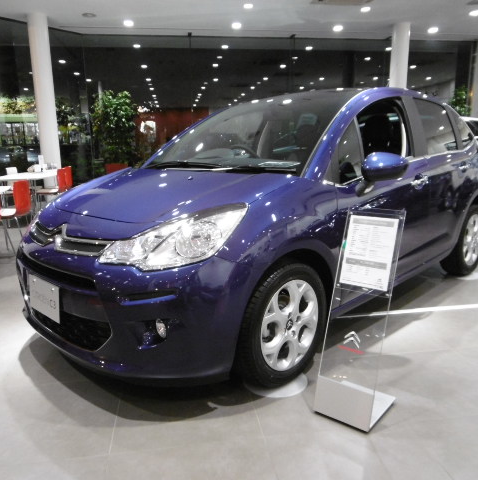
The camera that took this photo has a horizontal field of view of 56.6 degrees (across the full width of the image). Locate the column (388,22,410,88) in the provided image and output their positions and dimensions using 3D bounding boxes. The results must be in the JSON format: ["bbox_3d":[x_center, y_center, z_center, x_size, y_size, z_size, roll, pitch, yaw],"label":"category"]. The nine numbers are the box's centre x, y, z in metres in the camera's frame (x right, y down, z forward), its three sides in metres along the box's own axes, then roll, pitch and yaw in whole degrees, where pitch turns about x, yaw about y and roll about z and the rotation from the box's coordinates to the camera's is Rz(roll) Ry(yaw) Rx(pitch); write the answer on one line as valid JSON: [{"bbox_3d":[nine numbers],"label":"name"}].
[{"bbox_3d":[3.218,-2.584,9.093,0.330,3.404,0.330,-1,12,0],"label":"column"}]

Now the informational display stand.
[{"bbox_3d":[0.506,0.316,1.873,0.246,0.845,0.304,8,15,37],"label":"informational display stand"}]

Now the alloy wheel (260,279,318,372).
[{"bbox_3d":[0.197,0.386,2.099,0.160,0.432,0.432,11,17,42],"label":"alloy wheel"}]

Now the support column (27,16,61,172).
[{"bbox_3d":[-3.519,-2.311,8.172,0.330,3.404,0.330,-1,12,0],"label":"support column"}]

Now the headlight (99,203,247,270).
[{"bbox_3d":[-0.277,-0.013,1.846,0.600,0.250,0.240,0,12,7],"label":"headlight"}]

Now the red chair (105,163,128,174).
[{"bbox_3d":[-2.312,-1.050,8.463,0.450,0.790,0.500,-1,12,0],"label":"red chair"}]

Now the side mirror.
[{"bbox_3d":[0.745,-0.347,2.324,0.170,0.215,0.235,-13,16,-43],"label":"side mirror"}]

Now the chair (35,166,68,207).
[{"bbox_3d":[-3.108,-0.764,7.539,0.550,0.800,0.500,-2,12,-2],"label":"chair"}]

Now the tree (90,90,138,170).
[{"bbox_3d":[-2.615,-1.968,9.486,0.980,2.340,0.950,-4,12,-14],"label":"tree"}]

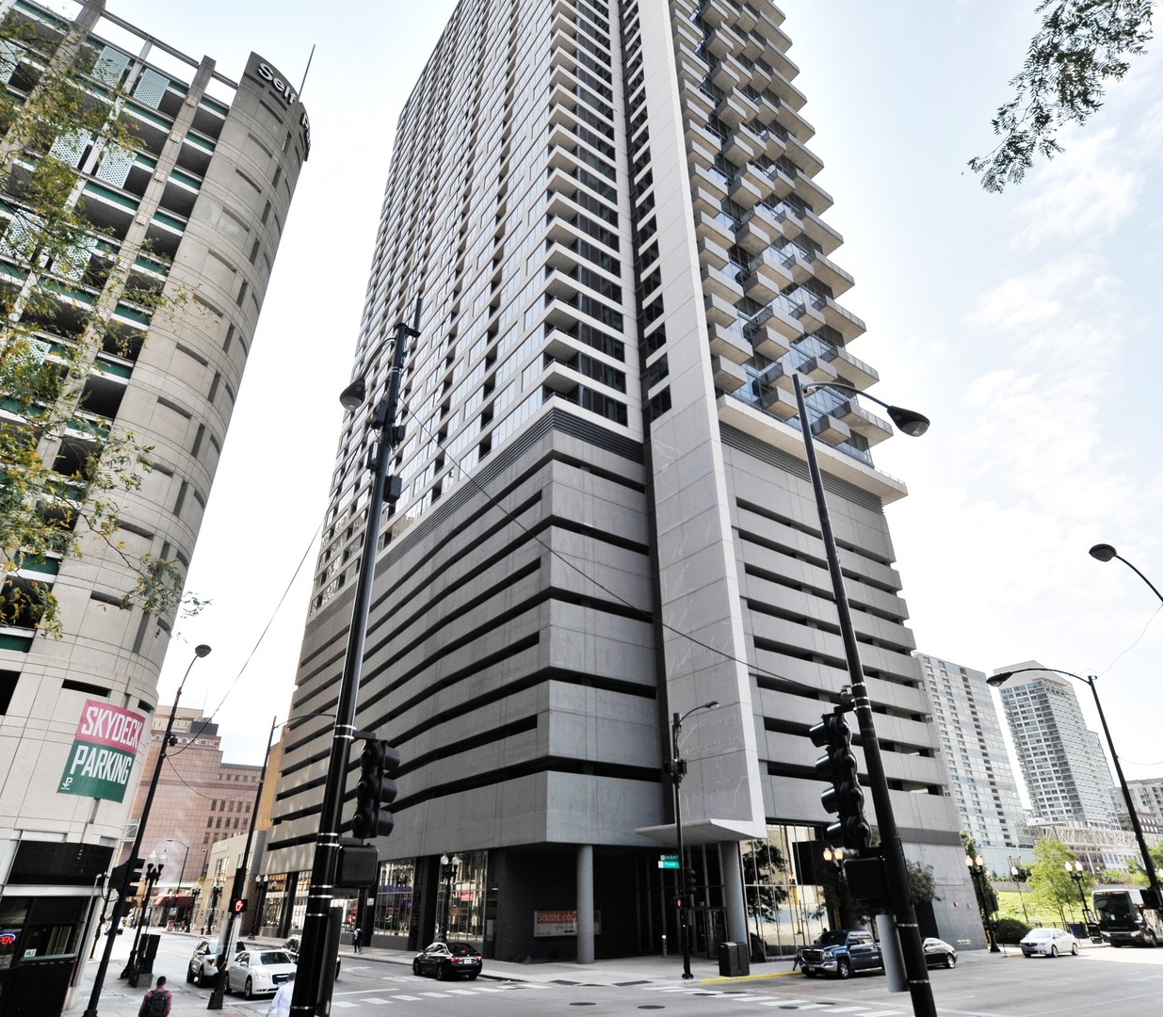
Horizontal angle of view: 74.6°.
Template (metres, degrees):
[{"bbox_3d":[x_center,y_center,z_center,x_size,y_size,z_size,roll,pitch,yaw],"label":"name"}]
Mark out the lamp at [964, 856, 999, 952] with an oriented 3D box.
[{"bbox_3d":[25.463,24.892,48.042,0.500,5.400,1.020,19,-34,-32],"label":"lamp"}]

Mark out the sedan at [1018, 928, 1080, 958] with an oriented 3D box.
[{"bbox_3d":[29.364,27.293,47.973,4.700,1.460,1.830,21,-35,-33],"label":"sedan"}]

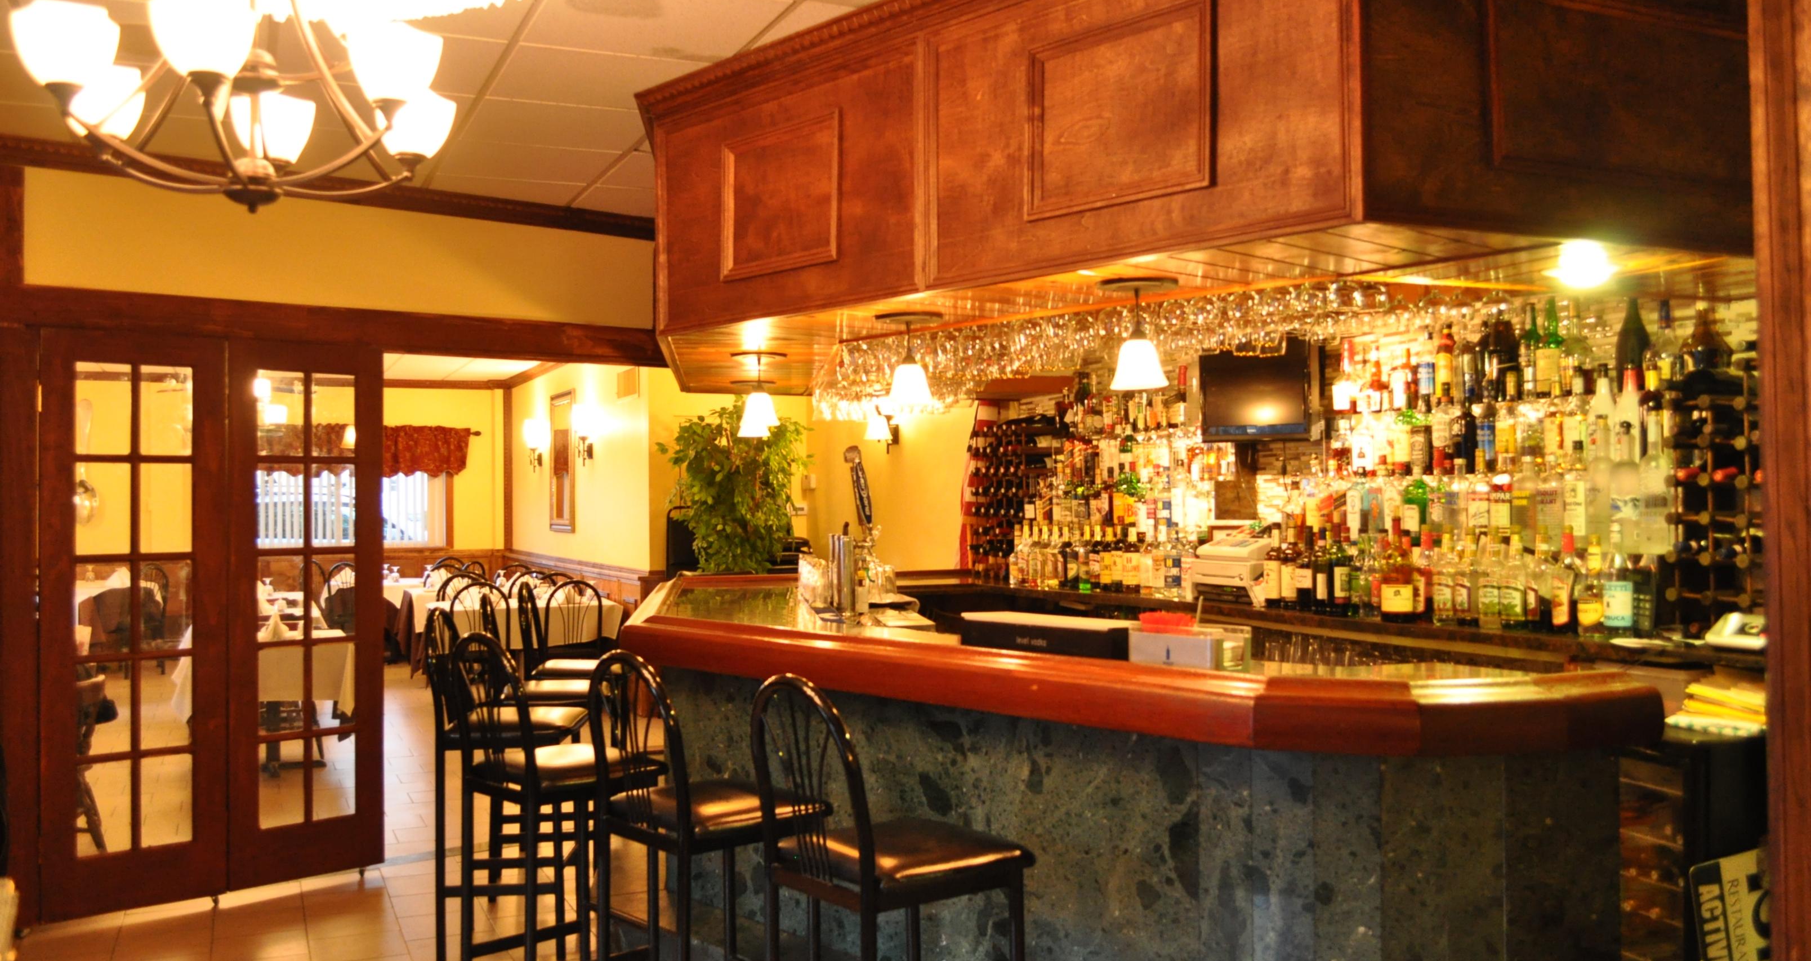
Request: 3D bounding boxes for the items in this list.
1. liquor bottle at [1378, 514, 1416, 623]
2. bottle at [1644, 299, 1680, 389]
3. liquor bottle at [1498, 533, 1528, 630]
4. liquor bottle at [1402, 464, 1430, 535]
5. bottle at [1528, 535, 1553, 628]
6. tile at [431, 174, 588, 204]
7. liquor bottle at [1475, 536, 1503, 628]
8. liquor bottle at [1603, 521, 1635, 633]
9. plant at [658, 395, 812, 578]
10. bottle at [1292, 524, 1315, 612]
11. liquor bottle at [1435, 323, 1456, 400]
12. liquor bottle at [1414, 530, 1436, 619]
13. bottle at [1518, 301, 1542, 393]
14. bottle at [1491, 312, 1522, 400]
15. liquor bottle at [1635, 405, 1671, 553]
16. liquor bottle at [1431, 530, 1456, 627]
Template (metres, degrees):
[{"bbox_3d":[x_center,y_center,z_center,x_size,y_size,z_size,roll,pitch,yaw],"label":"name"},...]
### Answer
[{"bbox_3d":[1.571,0.277,4.816,0.108,0.351,0.090,-1,-1,25],"label":"liquor bottle"},{"bbox_3d":[2.230,-0.398,4.427,0.086,0.276,0.086,0,-1,-45],"label":"bottle"},{"bbox_3d":[1.803,0.295,4.481,0.080,0.291,0.075,-1,-1,26],"label":"liquor bottle"},{"bbox_3d":[1.680,0.078,4.962,0.085,0.258,0.085,-1,-1,40],"label":"liquor bottle"},{"bbox_3d":[1.899,0.292,4.500,0.086,0.310,0.086,0,-1,-38],"label":"bottle"},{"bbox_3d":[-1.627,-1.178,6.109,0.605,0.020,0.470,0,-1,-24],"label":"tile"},{"bbox_3d":[1.755,0.298,4.522,0.078,0.302,0.078,0,-1,-40],"label":"liquor bottle"},{"bbox_3d":[2.057,0.280,4.344,0.086,0.328,0.086,0,-1,-40],"label":"liquor bottle"},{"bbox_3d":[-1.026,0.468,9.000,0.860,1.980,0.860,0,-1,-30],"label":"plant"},{"bbox_3d":[1.374,0.304,5.207,0.075,0.295,0.075,-1,-1,20],"label":"bottle"},{"bbox_3d":[1.909,-0.418,5.330,0.072,0.280,0.072,0,-1,-38],"label":"liquor bottle"},{"bbox_3d":[1.688,0.302,4.907,0.074,0.301,0.074,0,-1,-40],"label":"liquor bottle"},{"bbox_3d":[2.000,-0.418,4.826,0.076,0.302,0.076,0,-1,-45],"label":"bottle"},{"bbox_3d":[1.951,-0.405,4.902,0.090,0.294,0.095,0,-1,-41],"label":"bottle"},{"bbox_3d":[2.129,0.006,4.280,0.103,0.414,0.103,0,-1,-38],"label":"liquor bottle"},{"bbox_3d":[1.695,0.302,4.720,0.086,0.313,0.086,0,-1,-38],"label":"liquor bottle"}]

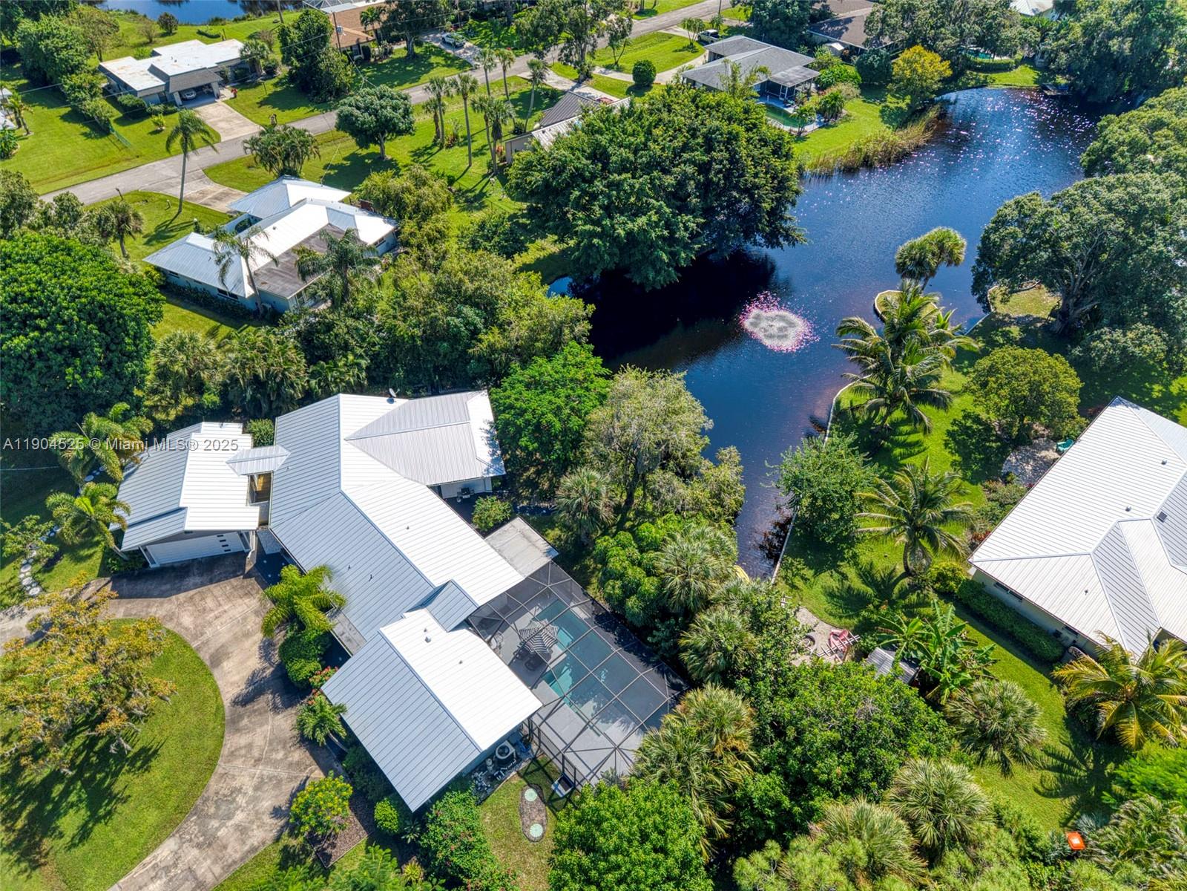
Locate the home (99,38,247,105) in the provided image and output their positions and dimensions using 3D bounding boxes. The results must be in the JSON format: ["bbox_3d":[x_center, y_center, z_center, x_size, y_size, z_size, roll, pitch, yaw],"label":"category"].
[{"bbox_3d":[-55.885,-51.830,113.698,17.900,3.900,14.700,-32,53,-30],"label":"home"}]

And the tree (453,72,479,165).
[{"bbox_3d":[-14.411,-37.137,94.212,3.100,10.840,3.100,1,45,0],"label":"tree"}]

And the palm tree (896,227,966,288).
[{"bbox_3d":[31.348,-16.270,79.194,5.800,7.600,4.200,2,44,0],"label":"palm tree"}]

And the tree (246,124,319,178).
[{"bbox_3d":[-35.476,-33.391,93.624,8.300,6.090,8.300,1,45,0],"label":"tree"}]

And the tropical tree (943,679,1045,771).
[{"bbox_3d":[21.349,15.844,44.719,5.100,6.600,5.100,1,45,0],"label":"tropical tree"}]

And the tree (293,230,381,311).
[{"bbox_3d":[-22.775,-15.387,74.065,7.200,8.540,7.200,1,45,0],"label":"tree"}]

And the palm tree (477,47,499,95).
[{"bbox_3d":[-13.227,-45.661,104.786,2.700,9.100,2.700,2,44,0],"label":"palm tree"}]

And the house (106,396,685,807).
[{"bbox_3d":[-12.850,6.725,54.676,27.000,4.900,39.600,-33,54,-29],"label":"house"}]

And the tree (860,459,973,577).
[{"bbox_3d":[21.726,5.695,56.073,7.300,6.800,6.800,2,44,0],"label":"tree"}]

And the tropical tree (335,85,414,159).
[{"bbox_3d":[-25.959,-38.457,98.926,9.100,8.300,9.000,2,44,0],"label":"tropical tree"}]

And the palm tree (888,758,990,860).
[{"bbox_3d":[17.042,18.910,41.618,4.900,6.600,4.900,1,45,0],"label":"palm tree"}]

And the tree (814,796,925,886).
[{"bbox_3d":[12.959,19.680,39.325,4.900,7.000,4.700,2,44,0],"label":"tree"}]

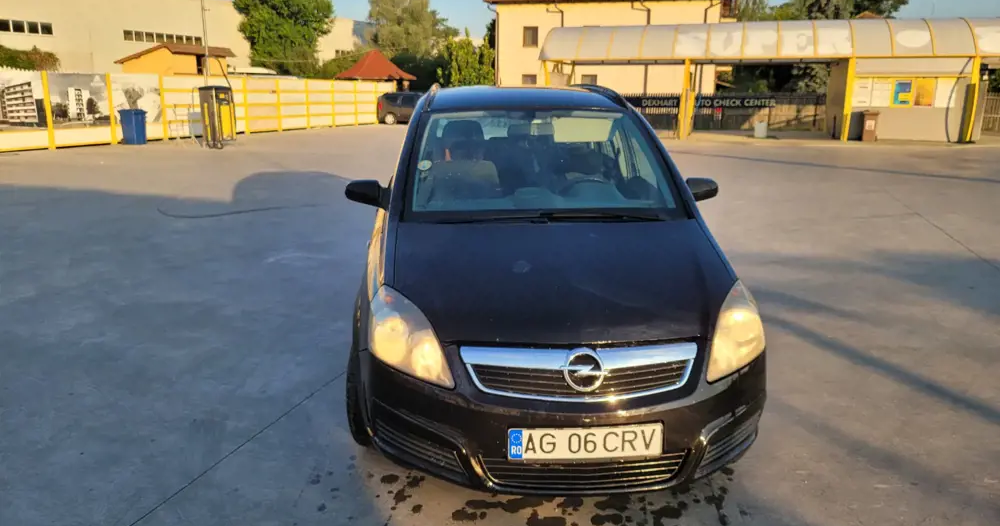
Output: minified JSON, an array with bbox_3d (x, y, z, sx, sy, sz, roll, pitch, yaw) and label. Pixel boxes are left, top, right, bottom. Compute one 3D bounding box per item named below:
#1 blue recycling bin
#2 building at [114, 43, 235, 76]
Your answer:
[{"bbox_3d":[-11.843,-4.355,24.231,0.720,1.080,0.600,4,13,19],"label":"blue recycling bin"},{"bbox_3d":[-15.613,-8.446,36.019,4.200,3.900,4.600,5,14,23],"label":"building"}]

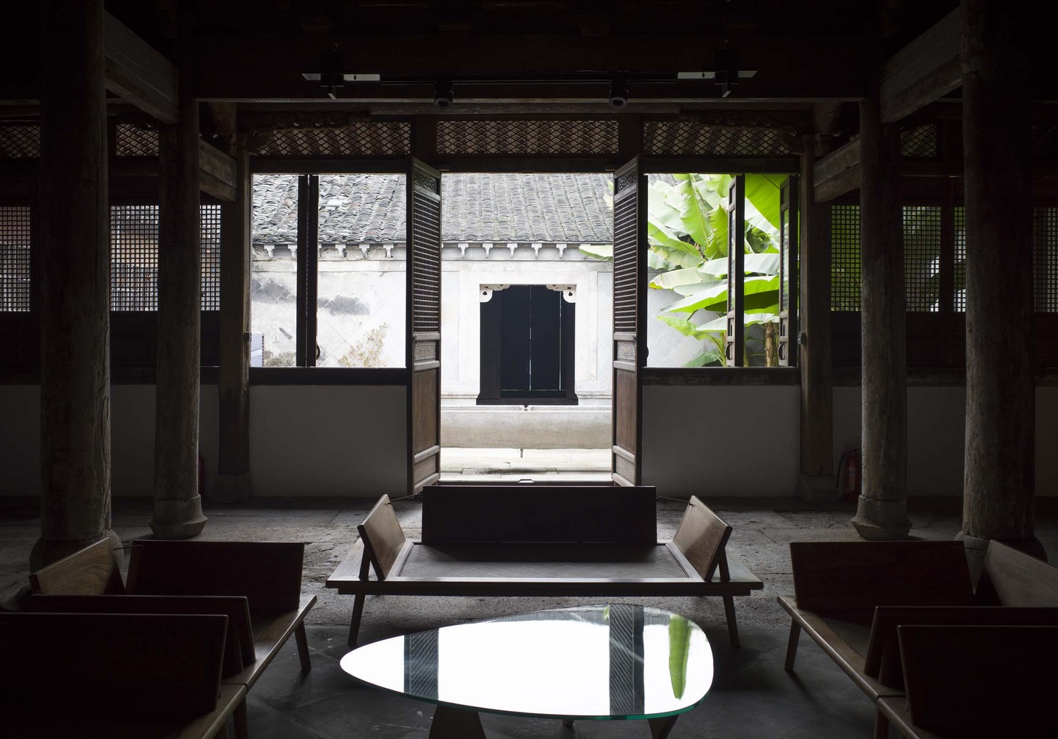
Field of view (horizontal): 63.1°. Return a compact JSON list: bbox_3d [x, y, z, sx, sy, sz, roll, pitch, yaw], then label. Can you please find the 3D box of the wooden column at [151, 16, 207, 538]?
[{"bbox_3d":[-2.640,-0.690,6.500,0.420,3.950,0.420,0,1,0],"label":"wooden column"}]

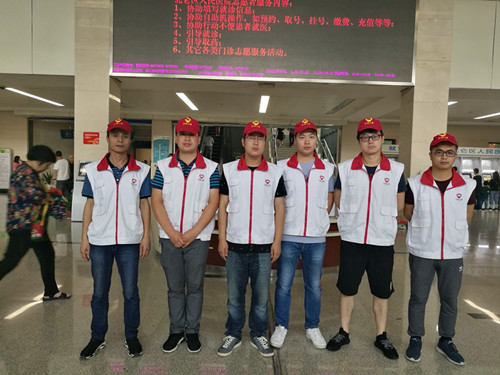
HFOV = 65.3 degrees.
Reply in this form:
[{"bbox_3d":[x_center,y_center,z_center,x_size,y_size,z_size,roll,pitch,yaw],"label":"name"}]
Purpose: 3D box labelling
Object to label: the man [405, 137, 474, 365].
[{"bbox_3d":[1.412,0.449,2.948,0.490,1.704,0.360,3,3,14],"label":"man"}]

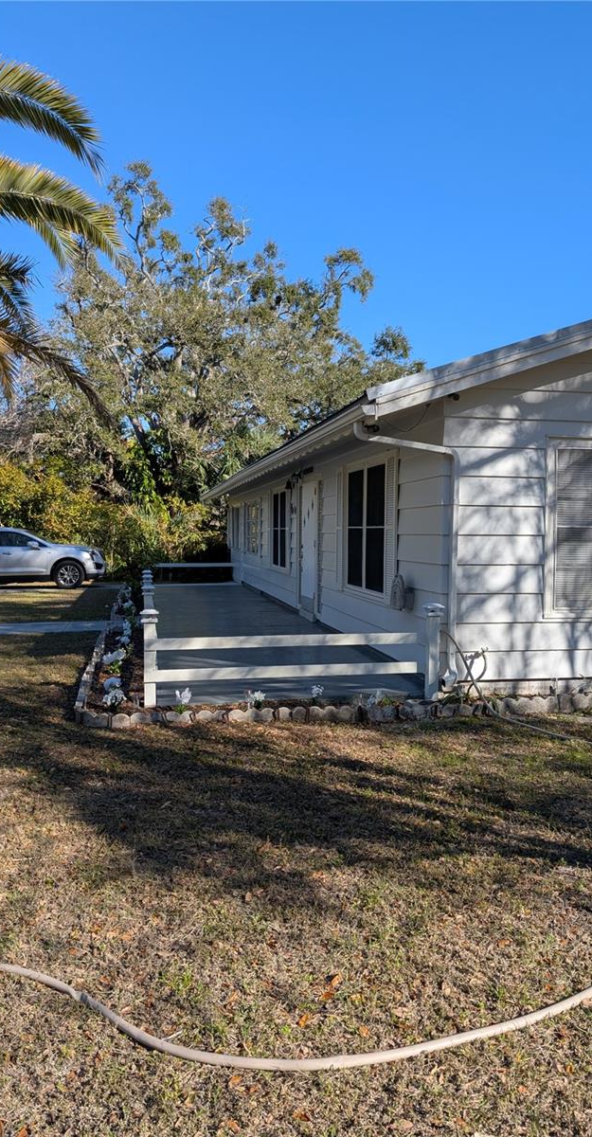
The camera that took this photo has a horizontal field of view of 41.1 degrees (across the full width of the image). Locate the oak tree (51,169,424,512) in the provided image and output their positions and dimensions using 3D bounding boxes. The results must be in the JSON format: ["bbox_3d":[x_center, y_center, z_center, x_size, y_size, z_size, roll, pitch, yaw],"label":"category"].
[{"bbox_3d":[-2.273,-7.669,30.654,15.300,15.800,14.500,0,3,-11],"label":"oak tree"}]

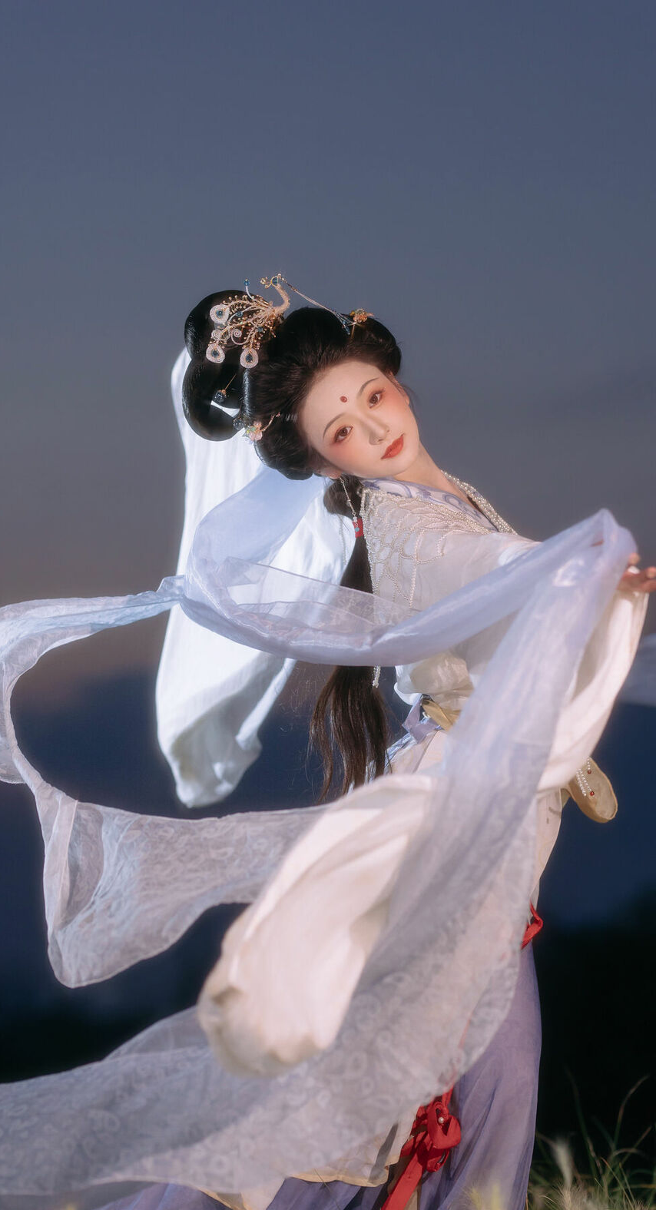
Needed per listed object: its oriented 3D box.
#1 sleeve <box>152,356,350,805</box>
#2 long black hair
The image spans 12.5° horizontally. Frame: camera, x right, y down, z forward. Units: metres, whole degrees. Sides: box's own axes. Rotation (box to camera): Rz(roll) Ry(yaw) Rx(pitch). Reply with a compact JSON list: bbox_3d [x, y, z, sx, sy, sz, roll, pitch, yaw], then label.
[{"bbox_3d":[-0.106,-0.038,4.250,0.290,0.640,0.300,-1,-5,11],"label":"sleeve"},{"bbox_3d":[-0.047,-0.079,3.980,0.280,0.670,0.260,1,-4,-18],"label":"long black hair"}]

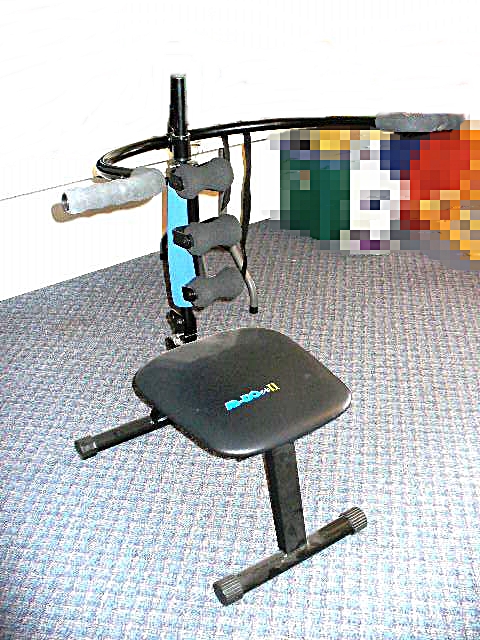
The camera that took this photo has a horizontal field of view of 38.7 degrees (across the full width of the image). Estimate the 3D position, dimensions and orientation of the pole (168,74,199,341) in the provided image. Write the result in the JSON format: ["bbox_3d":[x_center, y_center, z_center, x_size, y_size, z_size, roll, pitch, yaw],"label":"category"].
[{"bbox_3d":[-0.147,-0.243,1.745,0.053,0.723,0.063,-17,33,-29],"label":"pole"}]

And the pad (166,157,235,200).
[{"bbox_3d":[-0.085,-0.330,1.596,0.136,0.078,0.078,-17,33,-29],"label":"pad"}]

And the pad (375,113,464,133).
[{"bbox_3d":[0.397,-0.436,1.504,0.210,0.043,0.045,-3,29,-11],"label":"pad"}]

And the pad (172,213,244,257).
[{"bbox_3d":[-0.068,-0.202,1.632,0.136,0.078,0.078,-17,33,-29],"label":"pad"}]

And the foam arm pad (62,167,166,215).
[{"bbox_3d":[-0.216,-0.224,1.178,0.184,0.044,0.053,-18,34,-32],"label":"foam arm pad"}]

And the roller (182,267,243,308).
[{"bbox_3d":[-0.060,-0.080,1.681,0.136,0.080,0.078,-17,33,-29],"label":"roller"}]

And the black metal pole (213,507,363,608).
[{"bbox_3d":[0.141,0.583,1.718,0.447,0.061,0.060,-16,33,-29],"label":"black metal pole"}]

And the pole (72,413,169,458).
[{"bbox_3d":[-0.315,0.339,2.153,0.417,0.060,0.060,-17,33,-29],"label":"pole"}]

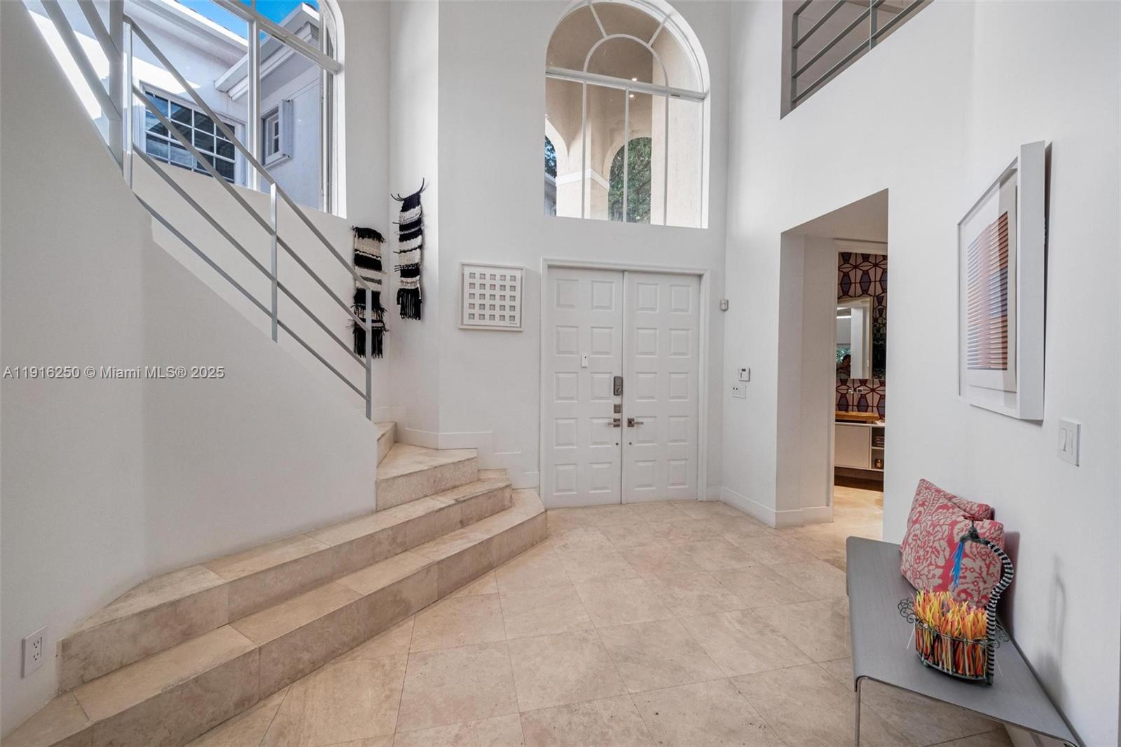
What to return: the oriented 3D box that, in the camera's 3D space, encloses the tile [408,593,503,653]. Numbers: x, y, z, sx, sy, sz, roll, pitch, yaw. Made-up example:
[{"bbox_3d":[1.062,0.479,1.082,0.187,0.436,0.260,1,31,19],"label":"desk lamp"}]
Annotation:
[{"bbox_3d":[-0.546,1.337,2.355,0.465,0.020,0.465,0,1,-13],"label":"tile"}]

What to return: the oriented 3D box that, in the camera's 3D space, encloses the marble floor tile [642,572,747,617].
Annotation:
[{"bbox_3d":[0.815,1.348,2.671,0.465,0.020,0.465,0,1,-13],"label":"marble floor tile"}]

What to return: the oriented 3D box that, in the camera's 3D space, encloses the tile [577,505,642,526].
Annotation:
[{"bbox_3d":[0.499,1.320,4.031,0.465,0.020,0.465,0,1,-13],"label":"tile"}]

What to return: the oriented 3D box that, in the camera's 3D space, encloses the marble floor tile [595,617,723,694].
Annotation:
[{"bbox_3d":[0.461,1.333,2.087,0.459,0.012,0.462,0,1,-13],"label":"marble floor tile"}]

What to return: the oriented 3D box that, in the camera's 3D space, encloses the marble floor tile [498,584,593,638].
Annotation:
[{"bbox_3d":[-0.092,1.341,2.461,0.465,0.020,0.465,0,1,-13],"label":"marble floor tile"}]

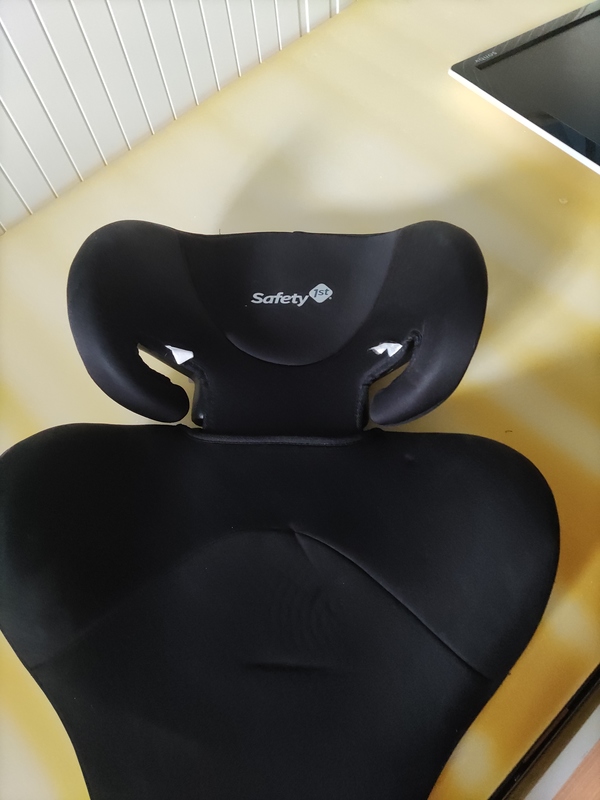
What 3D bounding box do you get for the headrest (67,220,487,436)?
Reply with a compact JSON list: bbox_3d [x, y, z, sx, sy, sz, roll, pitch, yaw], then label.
[{"bbox_3d":[-0.019,-0.059,0.527,0.320,0.140,0.220,1,70,7],"label":"headrest"}]

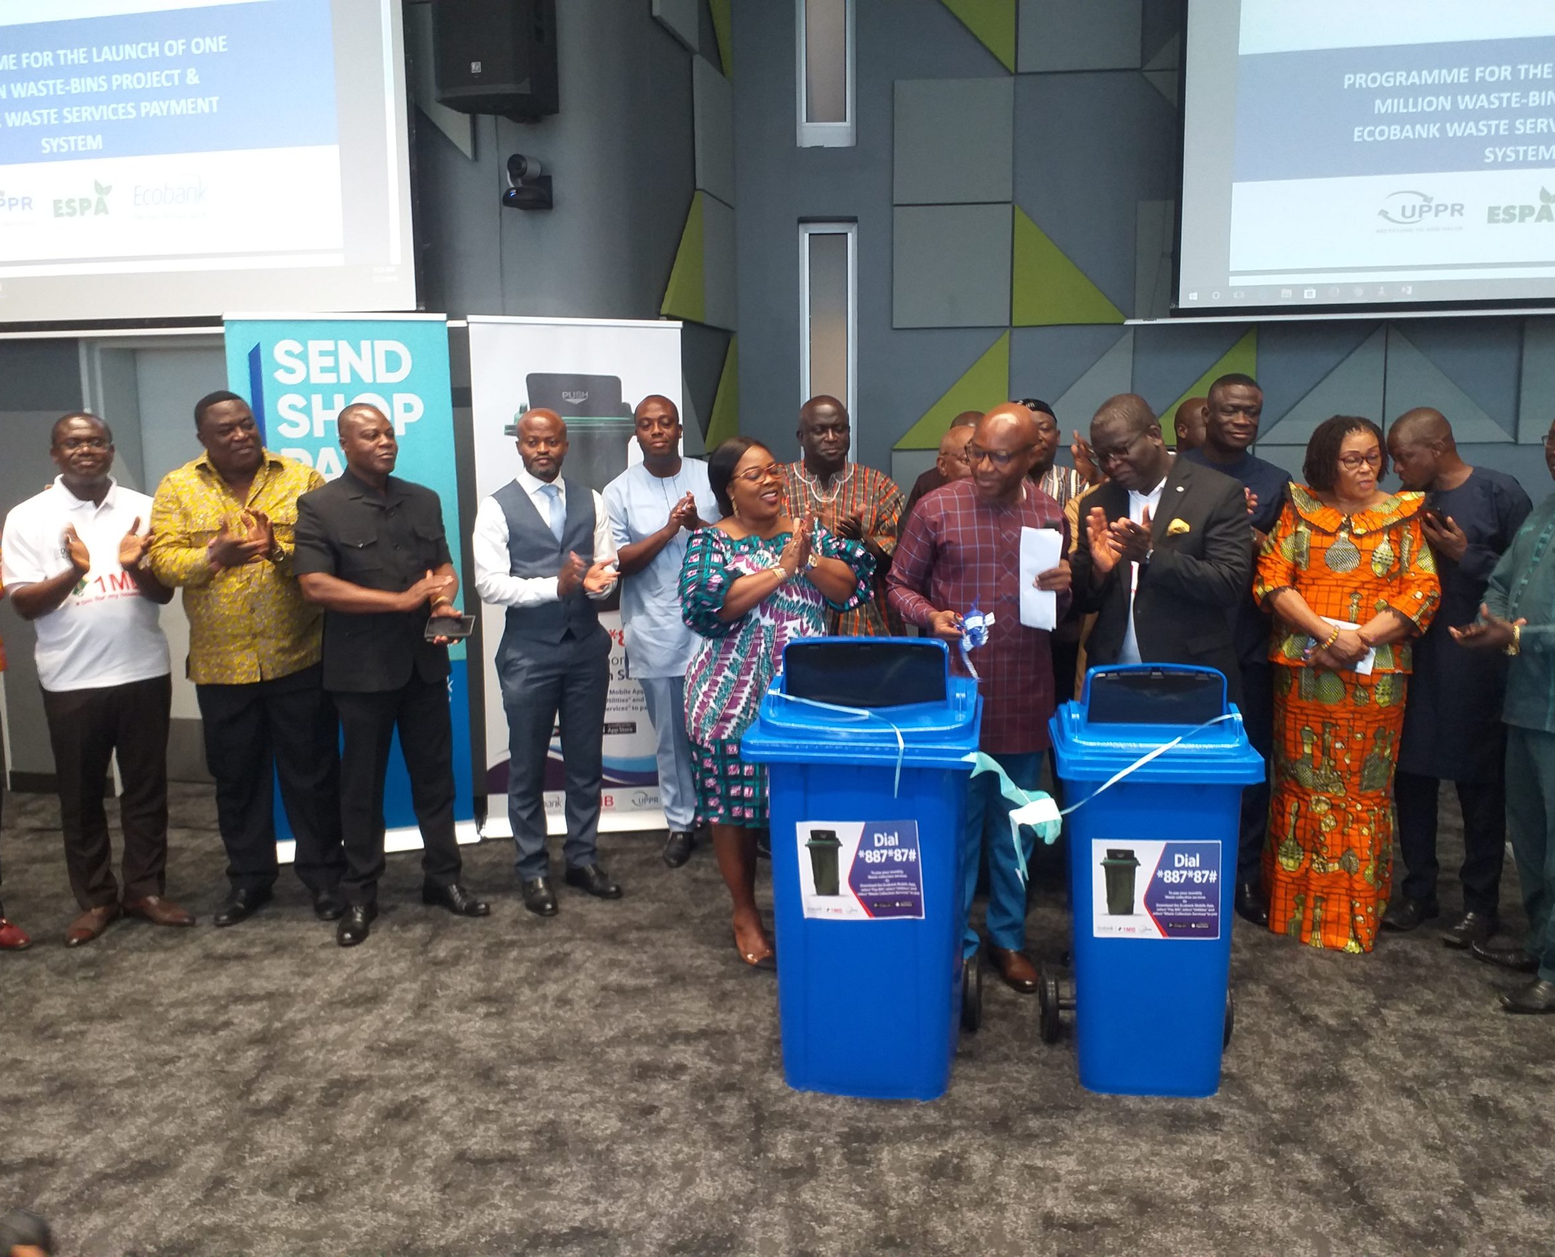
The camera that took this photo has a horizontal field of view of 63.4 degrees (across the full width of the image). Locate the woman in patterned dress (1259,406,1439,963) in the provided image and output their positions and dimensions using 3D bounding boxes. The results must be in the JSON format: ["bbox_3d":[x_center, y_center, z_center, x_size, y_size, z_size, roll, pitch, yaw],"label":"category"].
[{"bbox_3d":[1.755,0.167,3.910,0.560,1.619,0.380,3,8,24],"label":"woman in patterned dress"}]

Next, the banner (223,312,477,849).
[{"bbox_3d":[-1.650,-0.120,4.980,0.820,2.120,0.200,-2,11,-13],"label":"banner"}]

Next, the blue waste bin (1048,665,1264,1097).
[{"bbox_3d":[0.913,0.594,3.105,0.480,0.990,0.520,0,7,7],"label":"blue waste bin"}]

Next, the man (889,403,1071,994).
[{"bbox_3d":[0.600,0.200,3.740,0.560,1.740,0.420,-1,7,-8],"label":"man"}]

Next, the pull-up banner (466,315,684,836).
[{"bbox_3d":[-0.810,-0.203,5.162,0.870,2.091,0.200,-2,7,-11],"label":"pull-up banner"}]

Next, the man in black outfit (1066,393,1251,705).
[{"bbox_3d":[1.120,0.190,3.740,0.560,1.760,0.450,5,9,35],"label":"man in black outfit"}]

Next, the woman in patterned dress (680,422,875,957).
[{"bbox_3d":[-0.020,0.220,3.980,0.560,1.650,0.470,-6,9,-35],"label":"woman in patterned dress"}]

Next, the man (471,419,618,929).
[{"bbox_3d":[-0.810,0.120,4.400,0.520,1.760,0.420,-2,8,-15],"label":"man"}]

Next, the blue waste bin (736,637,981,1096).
[{"bbox_3d":[0.251,0.557,3.161,0.550,1.060,0.620,1,7,10],"label":"blue waste bin"}]

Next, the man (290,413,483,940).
[{"bbox_3d":[-1.276,0.131,4.104,0.530,1.701,0.460,-5,8,-32],"label":"man"}]

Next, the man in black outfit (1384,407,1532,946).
[{"bbox_3d":[2.250,0.145,4.180,0.460,1.740,0.500,-7,10,-39],"label":"man in black outfit"}]

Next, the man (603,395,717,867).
[{"bbox_3d":[-0.441,0.007,4.809,0.500,1.754,0.420,-2,7,-8],"label":"man"}]

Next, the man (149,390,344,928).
[{"bbox_3d":[-1.766,0.095,4.228,0.580,1.750,0.460,-4,8,-28],"label":"man"}]

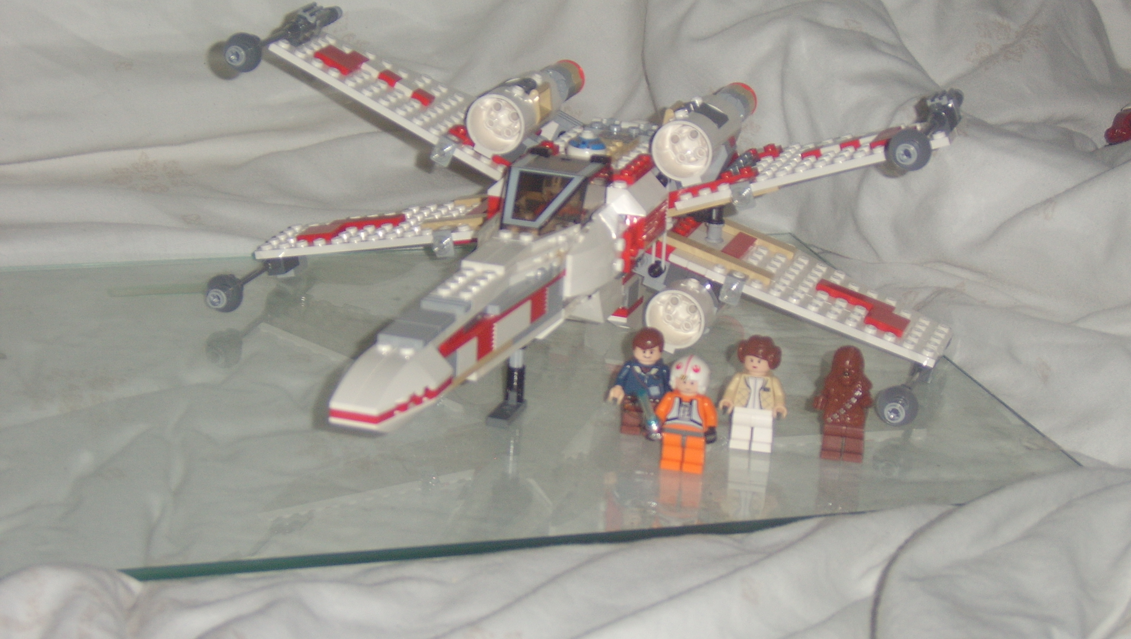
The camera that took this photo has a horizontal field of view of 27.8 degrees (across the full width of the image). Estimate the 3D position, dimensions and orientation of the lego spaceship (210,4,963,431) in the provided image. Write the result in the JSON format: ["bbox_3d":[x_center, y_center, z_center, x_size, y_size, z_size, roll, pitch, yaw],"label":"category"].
[{"bbox_3d":[-0.014,-0.024,0.835,0.289,0.119,0.325,9,19,16],"label":"lego spaceship"}]

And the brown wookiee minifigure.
[{"bbox_3d":[0.101,0.030,0.831,0.022,0.042,0.015,5,19,3],"label":"brown wookiee minifigure"}]

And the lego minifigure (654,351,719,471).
[{"bbox_3d":[0.043,0.033,0.813,0.024,0.042,0.016,6,19,7],"label":"lego minifigure"}]

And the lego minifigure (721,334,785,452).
[{"bbox_3d":[0.069,0.027,0.835,0.025,0.042,0.016,5,19,5],"label":"lego minifigure"}]

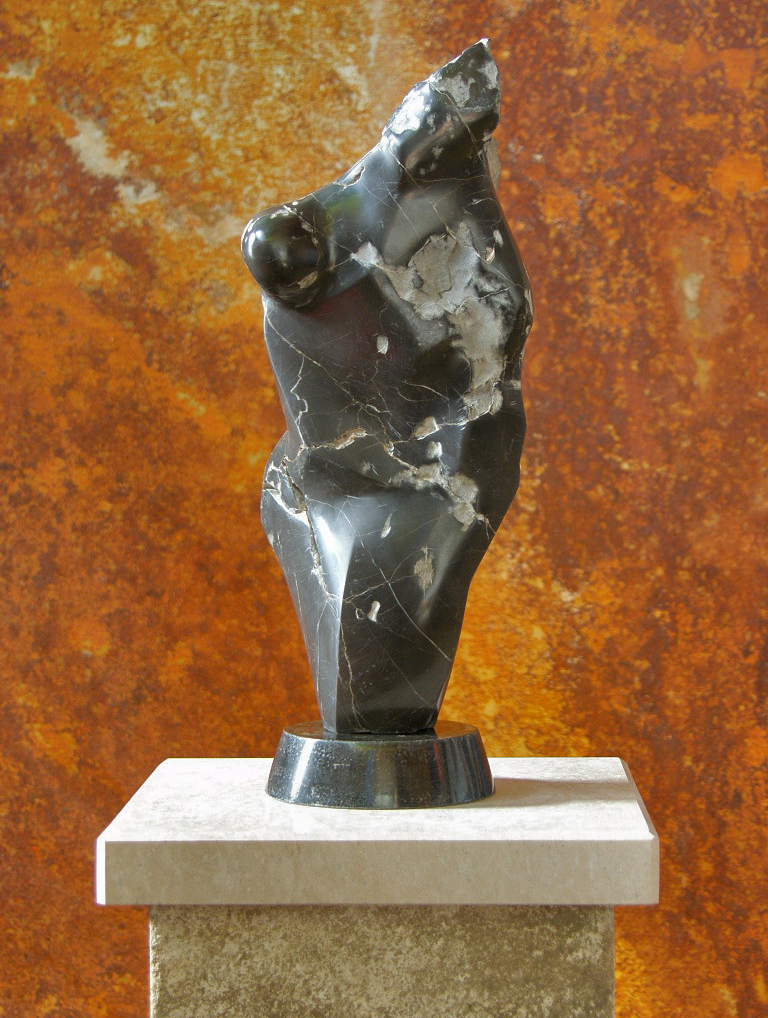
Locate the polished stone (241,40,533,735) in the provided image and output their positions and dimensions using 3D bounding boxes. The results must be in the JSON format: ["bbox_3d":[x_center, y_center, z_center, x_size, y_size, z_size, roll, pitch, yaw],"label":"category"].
[{"bbox_3d":[0.002,-0.078,1.650,0.190,0.453,0.120,0,3,0],"label":"polished stone"}]

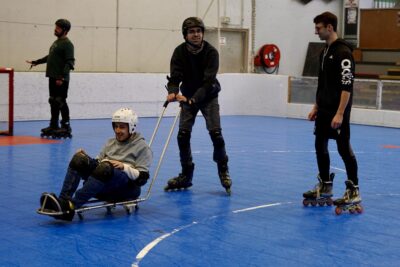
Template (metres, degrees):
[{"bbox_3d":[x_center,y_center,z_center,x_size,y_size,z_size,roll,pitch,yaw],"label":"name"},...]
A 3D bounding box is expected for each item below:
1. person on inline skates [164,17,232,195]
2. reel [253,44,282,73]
[{"bbox_3d":[0.006,-0.272,8.408,0.660,1.740,0.720,4,6,28],"label":"person on inline skates"},{"bbox_3d":[1.667,-1.827,20.500,0.560,0.700,0.380,-3,7,-41],"label":"reel"}]

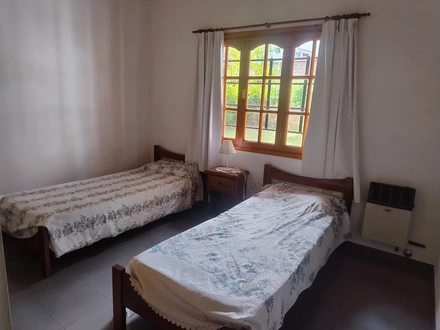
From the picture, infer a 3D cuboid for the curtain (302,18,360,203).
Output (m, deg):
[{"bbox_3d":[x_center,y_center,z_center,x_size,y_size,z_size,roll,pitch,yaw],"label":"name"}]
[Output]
[{"bbox_3d":[1.076,-0.482,2.781,0.555,1.619,0.127,10,14,33],"label":"curtain"}]

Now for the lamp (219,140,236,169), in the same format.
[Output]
[{"bbox_3d":[0.085,-0.101,3.389,0.190,0.328,0.191,3,12,-1],"label":"lamp"}]

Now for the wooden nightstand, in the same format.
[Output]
[{"bbox_3d":[0.077,0.327,3.422,0.390,0.533,0.330,10,14,33],"label":"wooden nightstand"}]

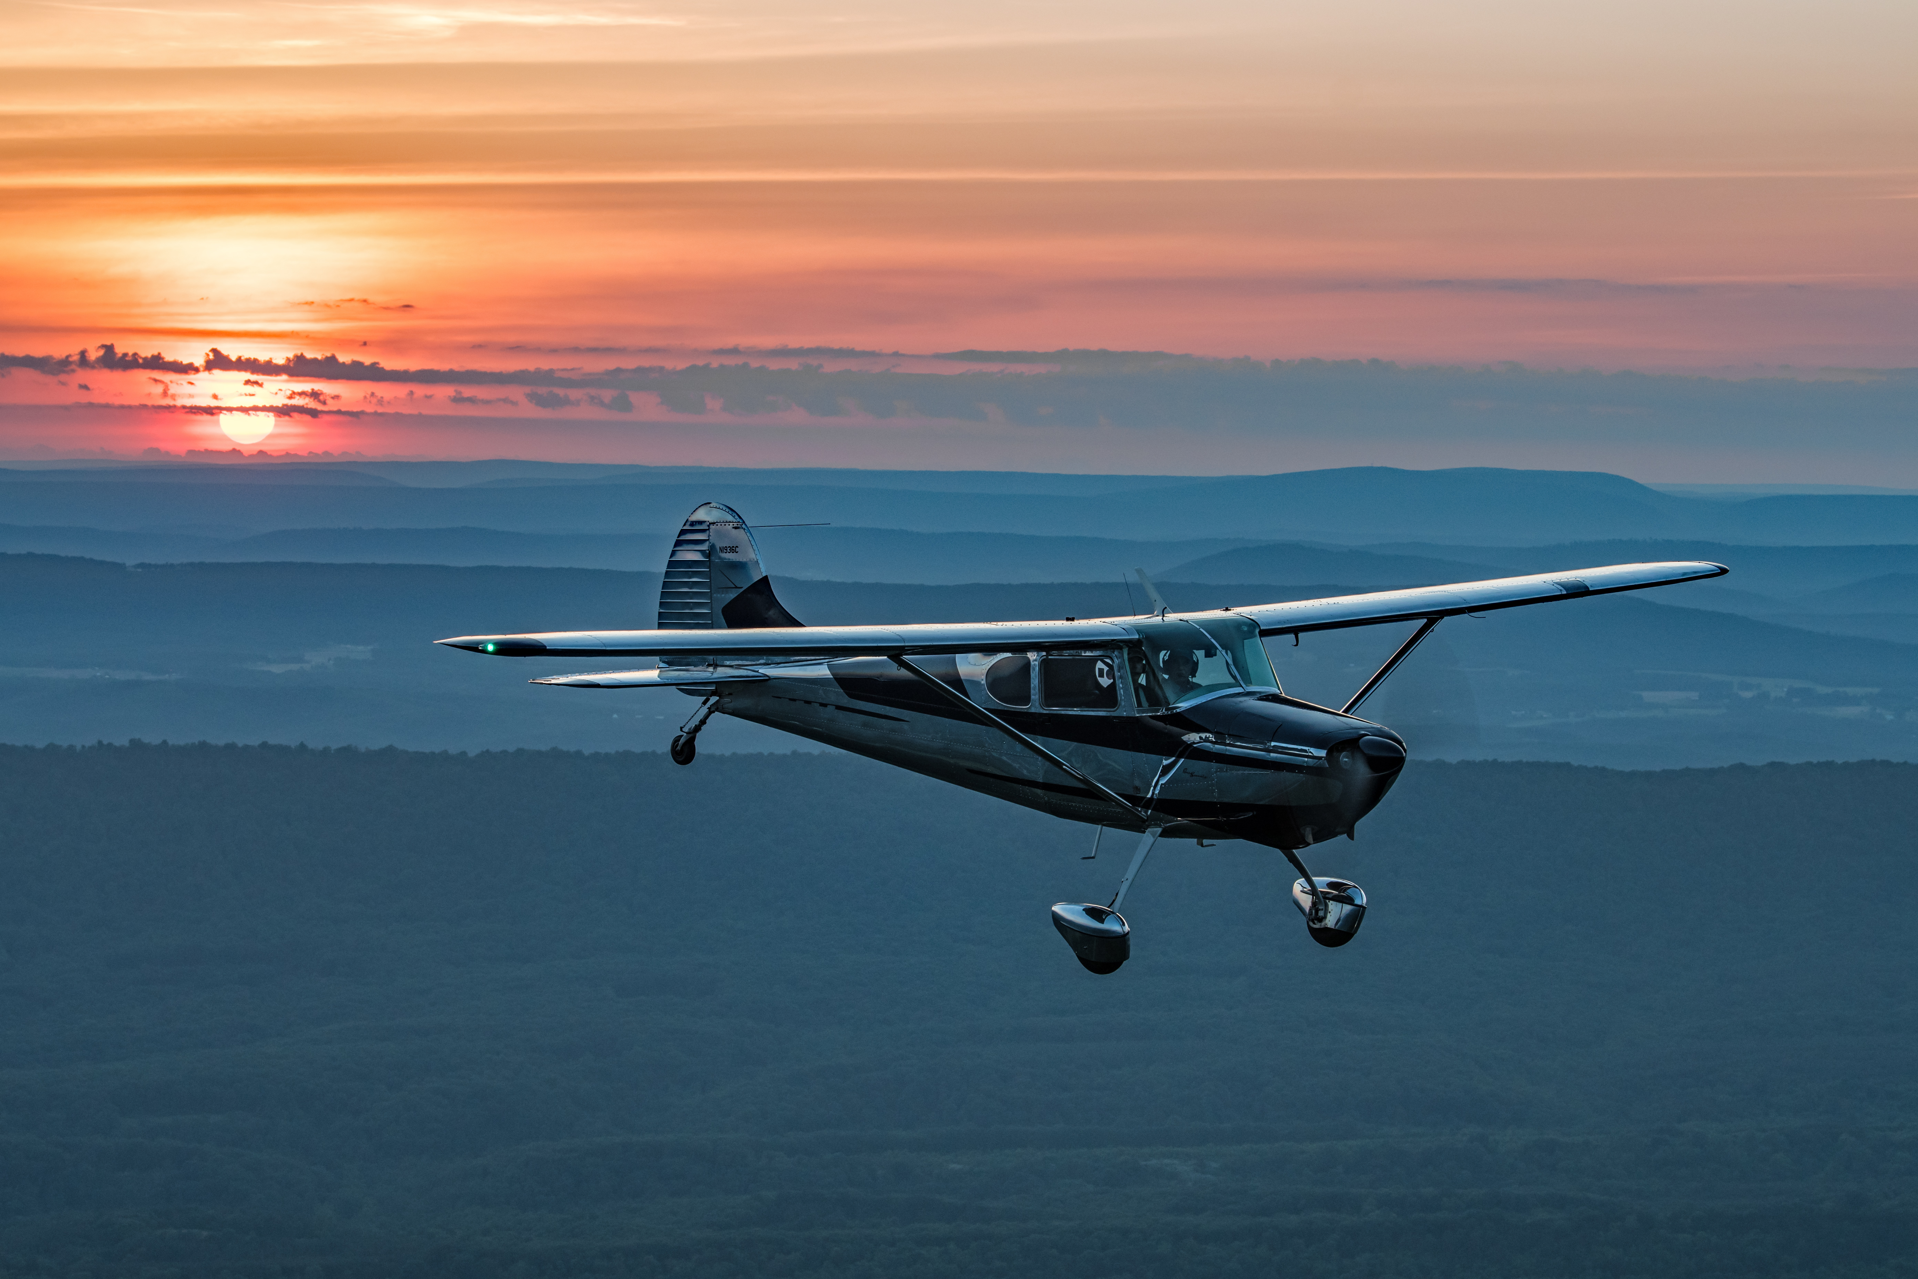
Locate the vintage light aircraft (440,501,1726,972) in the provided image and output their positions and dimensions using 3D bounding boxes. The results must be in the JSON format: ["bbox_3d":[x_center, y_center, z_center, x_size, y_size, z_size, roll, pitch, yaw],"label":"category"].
[{"bbox_3d":[0.286,0.561,37.230,10.970,2.770,7.620,-4,5,-39],"label":"vintage light aircraft"}]

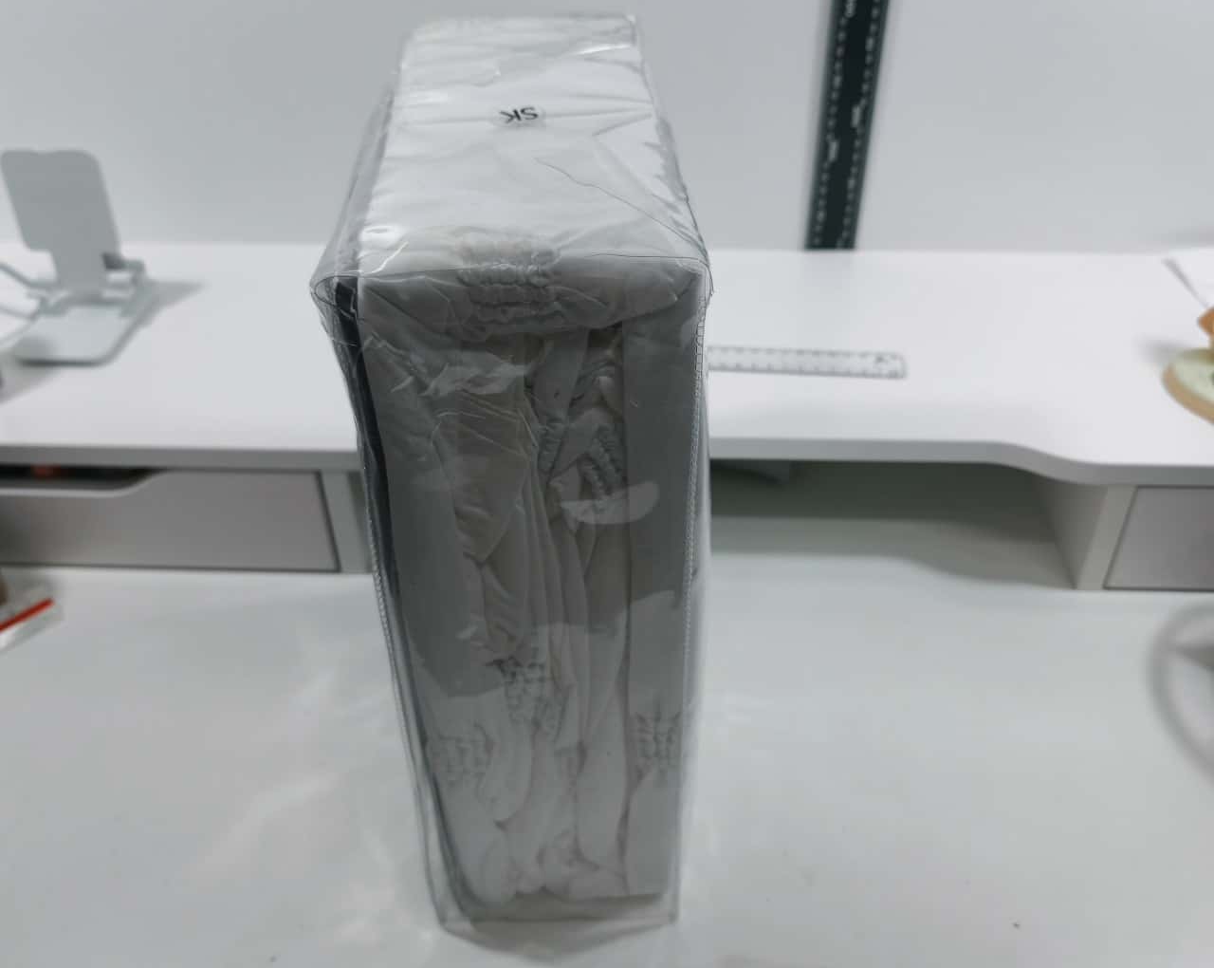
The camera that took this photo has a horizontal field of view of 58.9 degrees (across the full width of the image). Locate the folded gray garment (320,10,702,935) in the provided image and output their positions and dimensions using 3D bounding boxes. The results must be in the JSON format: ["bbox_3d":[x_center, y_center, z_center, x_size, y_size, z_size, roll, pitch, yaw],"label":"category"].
[{"bbox_3d":[-0.030,-0.007,0.477,0.103,0.314,0.250,-2,37,-2],"label":"folded gray garment"}]

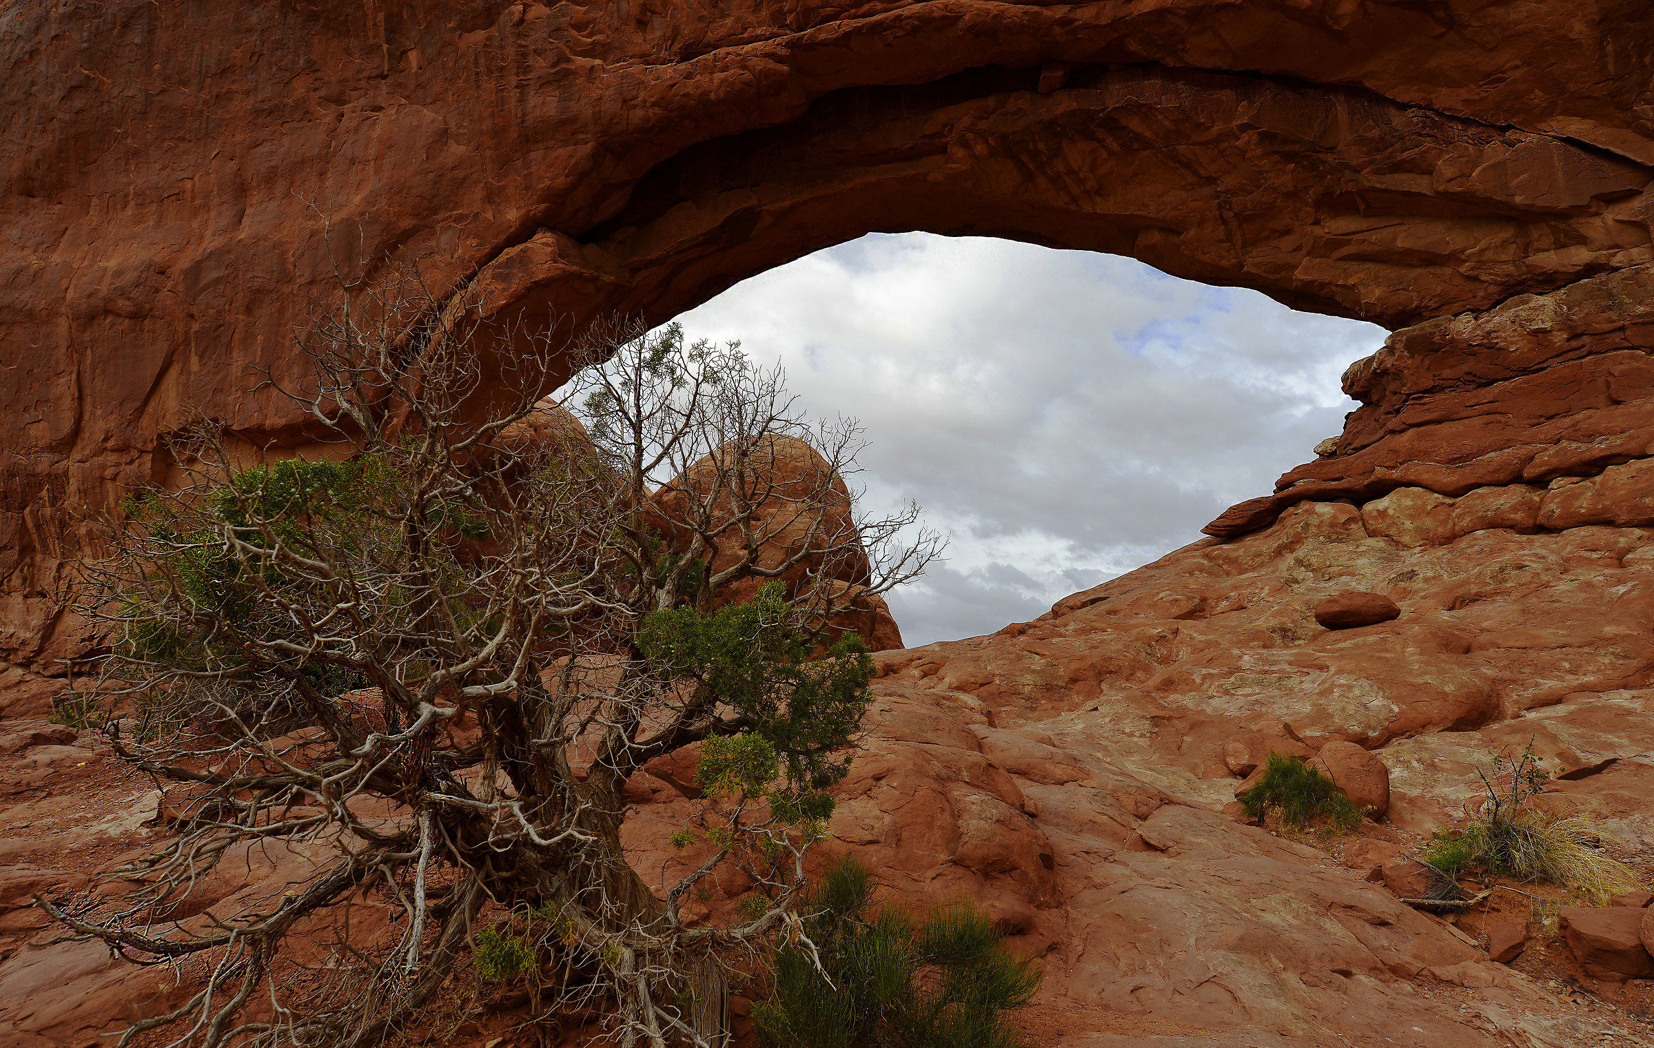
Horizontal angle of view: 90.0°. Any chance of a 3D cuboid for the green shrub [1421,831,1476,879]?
[{"bbox_3d":[3.460,1.836,4.600,0.260,0.230,0.230,0,-8,0],"label":"green shrub"}]

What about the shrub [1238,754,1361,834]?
[{"bbox_3d":[3.312,1.880,5.800,0.780,0.500,0.640,0,-8,0],"label":"shrub"}]

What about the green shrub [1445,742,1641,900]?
[{"bbox_3d":[4.064,1.678,4.700,0.900,0.760,0.750,0,-8,0],"label":"green shrub"}]

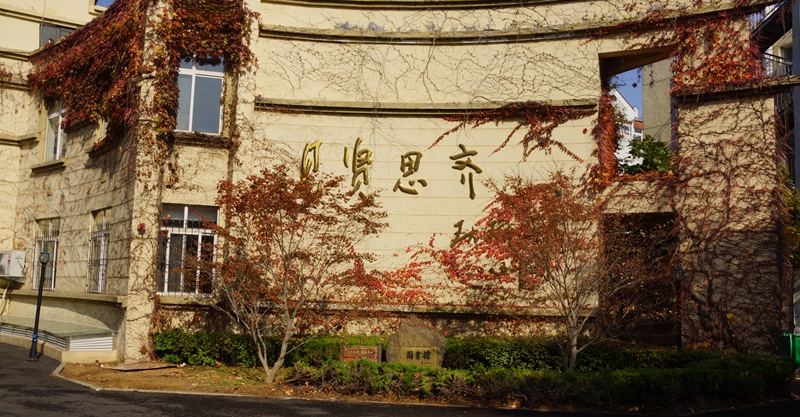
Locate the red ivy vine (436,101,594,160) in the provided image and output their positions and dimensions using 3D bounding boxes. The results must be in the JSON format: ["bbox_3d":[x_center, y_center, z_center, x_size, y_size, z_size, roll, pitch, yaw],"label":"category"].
[{"bbox_3d":[2.318,-1.592,13.658,3.193,1.275,0.300,0,-7,13],"label":"red ivy vine"}]

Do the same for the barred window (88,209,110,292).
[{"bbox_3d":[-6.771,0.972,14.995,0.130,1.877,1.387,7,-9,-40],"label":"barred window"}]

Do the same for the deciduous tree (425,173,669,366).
[{"bbox_3d":[2.477,1.129,10.965,4.020,3.556,3.162,1,-7,0],"label":"deciduous tree"}]

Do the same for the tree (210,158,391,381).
[{"bbox_3d":[-1.694,1.019,10.916,2.945,3.593,2.550,1,-7,0],"label":"tree"}]

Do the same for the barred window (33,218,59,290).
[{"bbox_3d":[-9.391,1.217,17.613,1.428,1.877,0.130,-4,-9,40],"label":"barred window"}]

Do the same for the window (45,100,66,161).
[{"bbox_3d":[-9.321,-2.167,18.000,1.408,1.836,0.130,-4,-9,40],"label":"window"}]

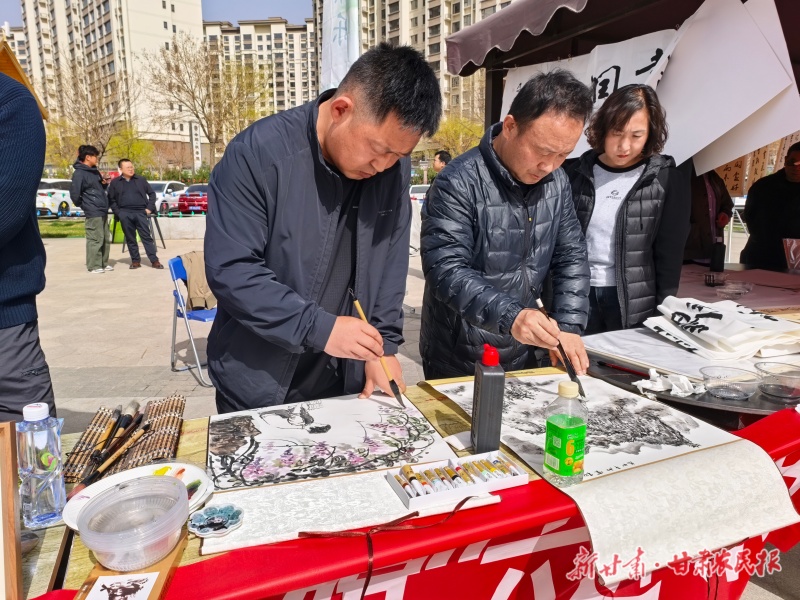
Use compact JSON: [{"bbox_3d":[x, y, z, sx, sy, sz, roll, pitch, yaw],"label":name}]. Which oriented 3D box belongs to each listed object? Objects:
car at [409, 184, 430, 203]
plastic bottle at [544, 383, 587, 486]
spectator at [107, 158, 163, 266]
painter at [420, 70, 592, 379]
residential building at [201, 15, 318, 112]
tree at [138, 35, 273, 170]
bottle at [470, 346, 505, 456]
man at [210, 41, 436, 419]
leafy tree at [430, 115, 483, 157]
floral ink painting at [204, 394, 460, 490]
[{"bbox_3d":[0.992,-4.197,24.038,1.820,1.470,4.600,0,10,0],"label":"car"},{"bbox_3d":[0.268,0.214,0.890,0.057,0.169,0.056,0,11,0],"label":"plastic bottle"},{"bbox_3d":[-4.220,-1.357,8.845,0.660,1.720,0.380,-5,12,-27],"label":"spectator"},{"bbox_3d":[0.265,0.151,1.532,0.530,1.450,0.490,-4,11,-23],"label":"painter"},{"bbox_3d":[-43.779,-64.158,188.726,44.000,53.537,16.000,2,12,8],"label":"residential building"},{"bbox_3d":[-11.044,-10.108,31.874,7.066,9.578,6.713,0,11,0],"label":"tree"},{"bbox_3d":[0.155,0.173,0.998,0.045,0.190,0.065,-2,10,-8],"label":"bottle"},{"bbox_3d":[-0.180,0.188,1.336,0.570,1.450,0.500,-6,12,-28],"label":"man"},{"bbox_3d":[3.635,-7.448,30.662,4.600,5.900,4.400,0,10,0],"label":"leafy tree"},{"bbox_3d":[-0.144,0.254,1.067,0.425,0.010,0.335,-3,11,-18],"label":"floral ink painting"}]

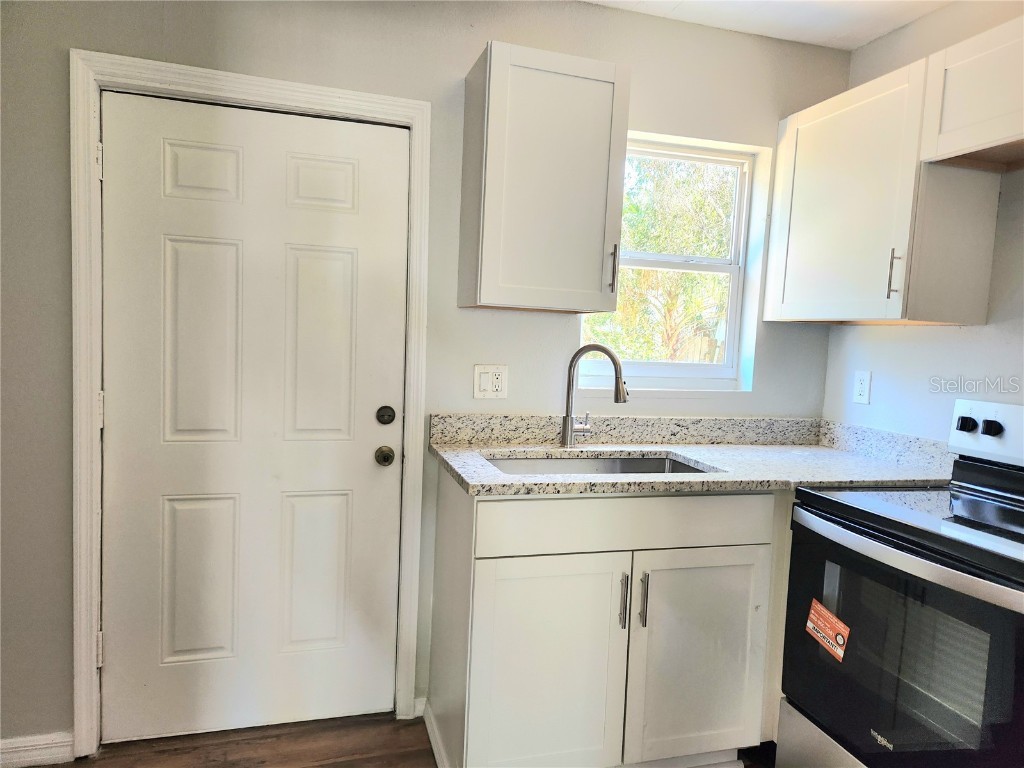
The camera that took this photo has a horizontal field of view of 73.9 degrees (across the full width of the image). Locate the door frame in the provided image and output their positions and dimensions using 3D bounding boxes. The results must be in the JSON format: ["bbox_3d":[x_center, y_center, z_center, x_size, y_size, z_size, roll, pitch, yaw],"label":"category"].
[{"bbox_3d":[-0.818,0.107,2.214,1.046,2.118,0.095,1,4,-16],"label":"door frame"}]

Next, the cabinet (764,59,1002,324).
[{"bbox_3d":[1.243,-0.592,2.363,0.327,0.755,0.676,1,4,-16],"label":"cabinet"}]

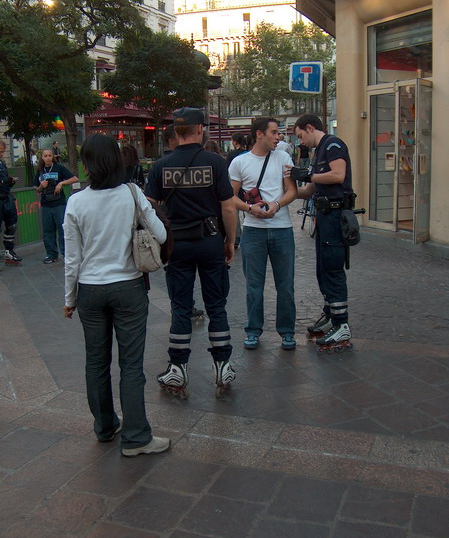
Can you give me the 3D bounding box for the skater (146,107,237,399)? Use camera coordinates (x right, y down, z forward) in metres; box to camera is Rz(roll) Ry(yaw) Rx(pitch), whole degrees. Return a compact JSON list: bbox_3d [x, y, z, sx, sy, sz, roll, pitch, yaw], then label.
[{"bbox_3d":[-0.209,-0.080,4.049,0.600,1.827,0.430,0,11,6],"label":"skater"}]

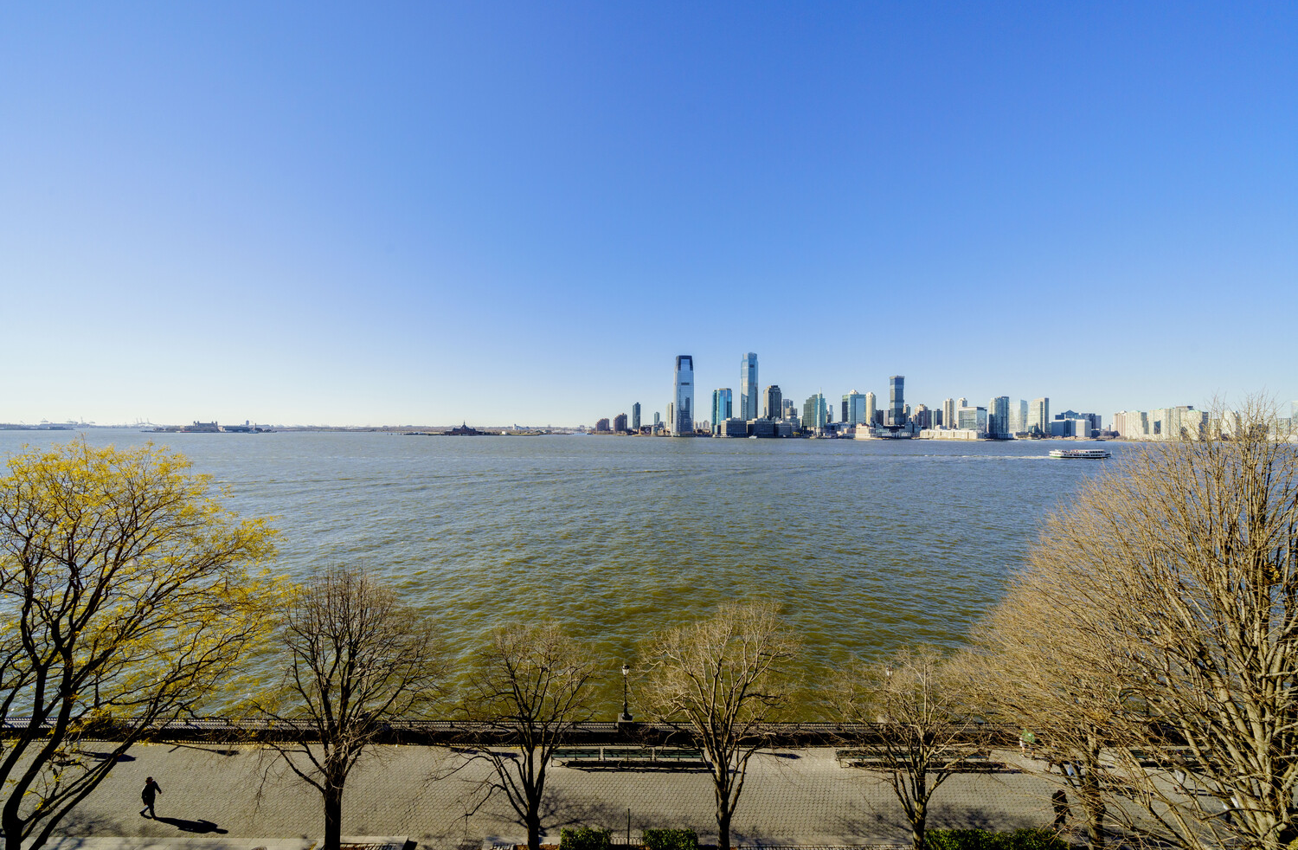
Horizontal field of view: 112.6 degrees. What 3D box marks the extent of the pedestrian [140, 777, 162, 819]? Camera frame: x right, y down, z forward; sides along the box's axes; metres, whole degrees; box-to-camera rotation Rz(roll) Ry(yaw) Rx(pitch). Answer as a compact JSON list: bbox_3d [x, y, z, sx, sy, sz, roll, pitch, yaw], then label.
[{"bbox_3d":[-20.384,15.221,17.719,0.800,1.720,0.600,0,-1,18],"label":"pedestrian"}]

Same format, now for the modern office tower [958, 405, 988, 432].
[{"bbox_3d":[1048.050,-5.640,1400.340,36.000,102.000,68.000,1,-1,-6],"label":"modern office tower"}]

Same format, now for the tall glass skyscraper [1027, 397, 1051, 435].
[{"bbox_3d":[1546.920,-25.650,1715.700,24.000,160.000,58.000,1,-1,-6],"label":"tall glass skyscraper"}]

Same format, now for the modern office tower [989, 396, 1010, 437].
[{"bbox_3d":[1053.020,-19.950,1300.520,42.000,128.000,25.000,1,-1,-6],"label":"modern office tower"}]

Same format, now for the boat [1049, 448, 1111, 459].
[{"bbox_3d":[359.410,23.790,360.760,43.000,8.000,9.000,1,-1,0],"label":"boat"}]

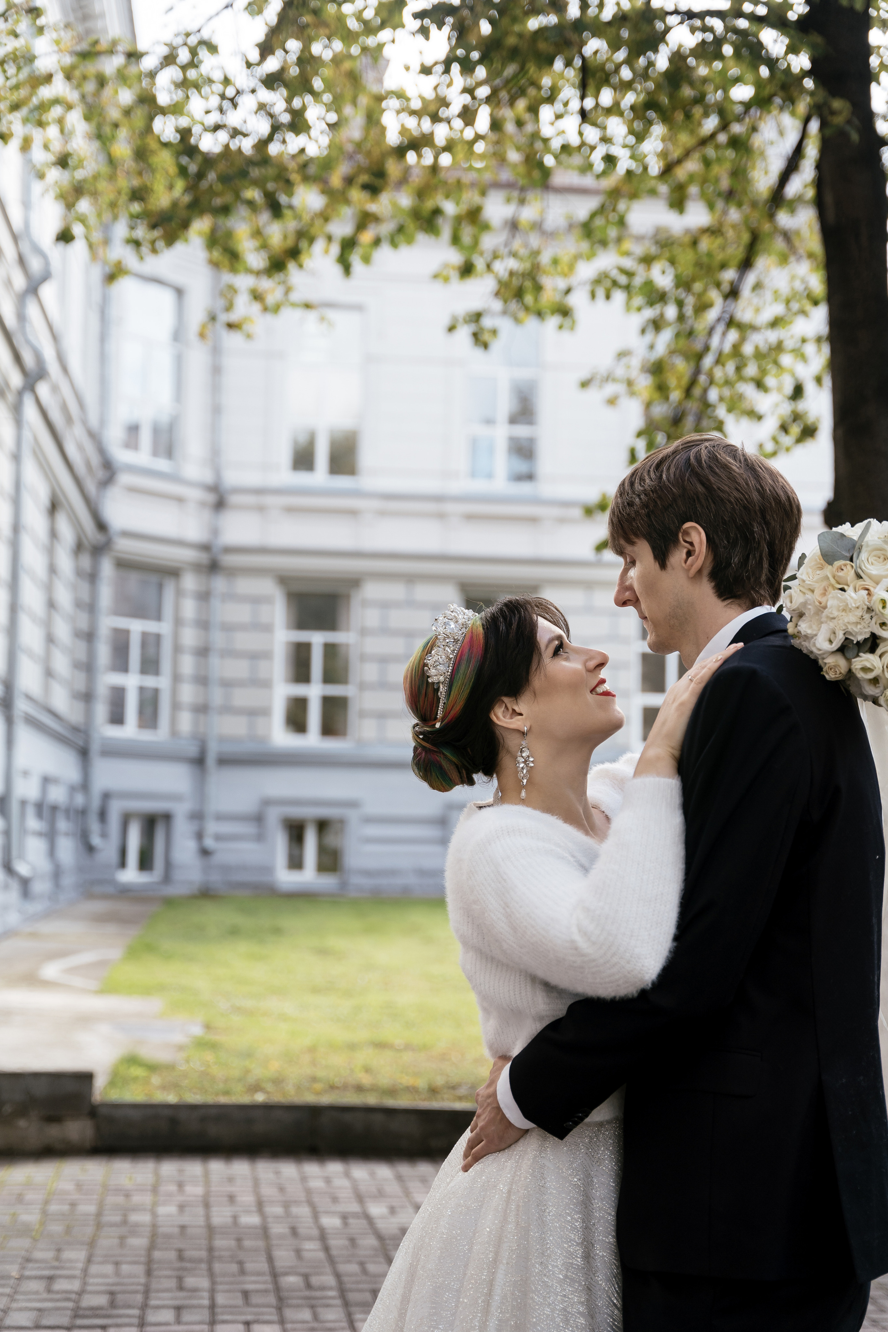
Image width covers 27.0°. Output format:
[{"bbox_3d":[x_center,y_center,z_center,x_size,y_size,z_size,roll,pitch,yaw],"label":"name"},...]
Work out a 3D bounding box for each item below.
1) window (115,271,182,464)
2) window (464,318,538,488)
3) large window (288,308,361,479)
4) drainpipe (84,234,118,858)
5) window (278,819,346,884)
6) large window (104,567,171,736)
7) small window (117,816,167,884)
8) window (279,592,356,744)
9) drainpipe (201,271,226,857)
[{"bbox_3d":[-4.911,-4.909,30.732,0.200,2.885,1.132,-3,-7,39],"label":"window"},{"bbox_3d":[1.031,-4.595,32.357,1.194,2.830,0.200,2,-6,-6],"label":"window"},{"bbox_3d":[-2.063,-4.713,32.044,1.196,2.912,0.200,2,-6,-6],"label":"large window"},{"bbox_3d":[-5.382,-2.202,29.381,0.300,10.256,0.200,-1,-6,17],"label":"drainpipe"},{"bbox_3d":[-2.244,3.122,31.269,1.072,1.061,0.200,2,-6,-6],"label":"window"},{"bbox_3d":[-5.000,-0.213,30.273,0.200,2.657,1.137,-3,-7,39],"label":"large window"},{"bbox_3d":[-4.915,2.987,30.140,0.200,1.115,0.847,-3,-7,39],"label":"small window"},{"bbox_3d":[-2.166,0.011,31.577,1.276,2.514,0.200,2,-6,-6],"label":"window"},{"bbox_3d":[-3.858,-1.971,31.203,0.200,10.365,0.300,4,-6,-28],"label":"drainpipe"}]

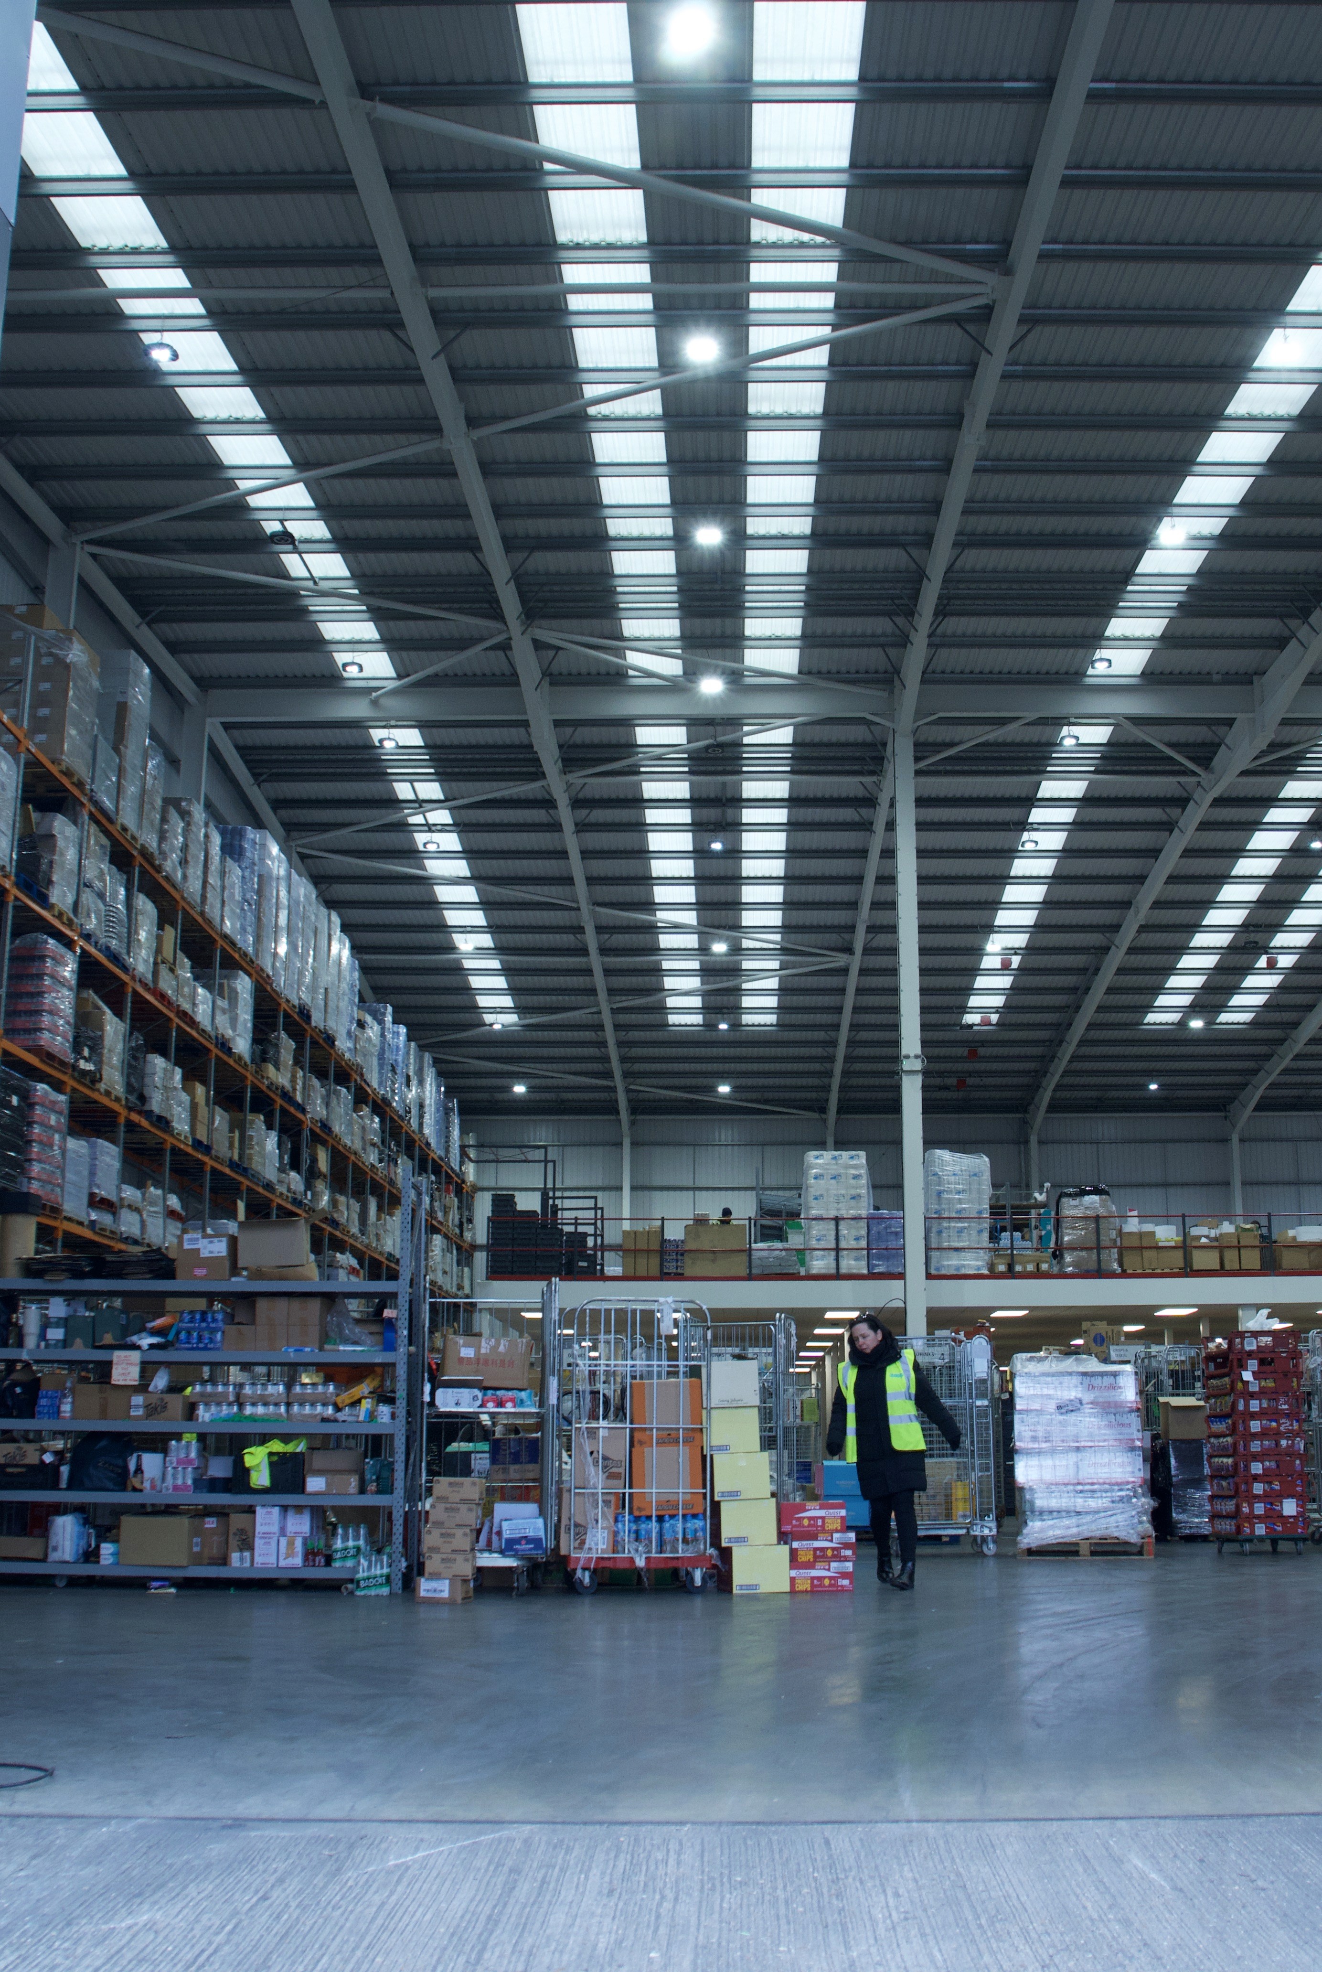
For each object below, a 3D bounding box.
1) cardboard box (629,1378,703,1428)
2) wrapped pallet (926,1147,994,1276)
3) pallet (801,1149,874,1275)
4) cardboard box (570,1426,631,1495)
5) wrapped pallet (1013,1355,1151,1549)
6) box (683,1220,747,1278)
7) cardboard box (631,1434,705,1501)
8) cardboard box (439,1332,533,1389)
[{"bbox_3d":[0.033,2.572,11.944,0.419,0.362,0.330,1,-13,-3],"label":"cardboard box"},{"bbox_3d":[5.658,4.424,37.754,1.205,2.386,1.050,0,-13,1],"label":"wrapped pallet"},{"bbox_3d":[3.305,4.308,37.112,1.140,2.320,1.100,0,-13,1],"label":"pallet"},{"bbox_3d":[-0.376,2.851,11.917,0.316,0.368,0.380,1,-13,-3],"label":"cardboard box"},{"bbox_3d":[3.271,3.636,15.210,1.000,1.477,1.080,-2,-13,10],"label":"wrapped pallet"},{"bbox_3d":[1.061,5.105,37.637,1.168,0.972,0.900,0,-13,1],"label":"box"},{"bbox_3d":[0.049,2.950,11.980,0.430,0.400,0.420,0,-13,1],"label":"cardboard box"},{"bbox_3d":[-1.087,2.340,12.282,0.530,0.310,0.400,0,-13,1],"label":"cardboard box"}]

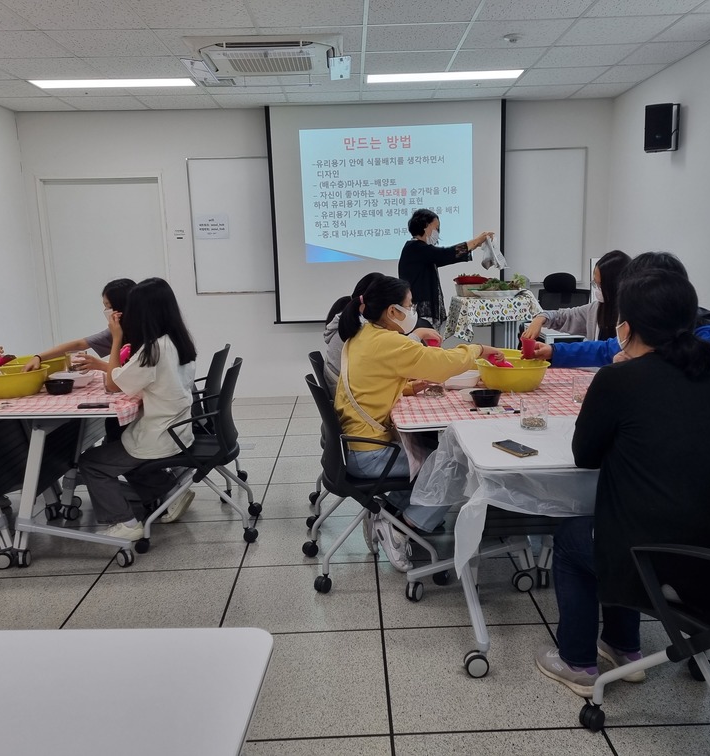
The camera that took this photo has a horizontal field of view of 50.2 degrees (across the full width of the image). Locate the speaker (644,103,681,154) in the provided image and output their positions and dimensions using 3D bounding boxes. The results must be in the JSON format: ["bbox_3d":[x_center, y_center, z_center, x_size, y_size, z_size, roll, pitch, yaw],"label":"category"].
[{"bbox_3d":[2.185,-1.775,5.357,0.200,0.320,0.180,6,13,39],"label":"speaker"}]

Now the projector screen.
[{"bbox_3d":[0.302,-1.472,6.843,2.120,1.910,0.050,-2,10,0],"label":"projector screen"}]

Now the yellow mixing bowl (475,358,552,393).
[{"bbox_3d":[0.720,-0.009,3.469,0.334,0.118,0.334,-2,10,0],"label":"yellow mixing bowl"}]

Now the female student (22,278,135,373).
[{"bbox_3d":[-1.255,0.093,4.113,0.800,1.240,0.540,-4,10,-14],"label":"female student"}]

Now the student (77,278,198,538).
[{"bbox_3d":[-1.051,0.155,3.669,0.660,1.257,0.480,-2,10,1],"label":"student"}]

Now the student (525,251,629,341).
[{"bbox_3d":[1.206,0.045,3.732,0.780,1.320,0.500,-3,10,-5],"label":"student"}]

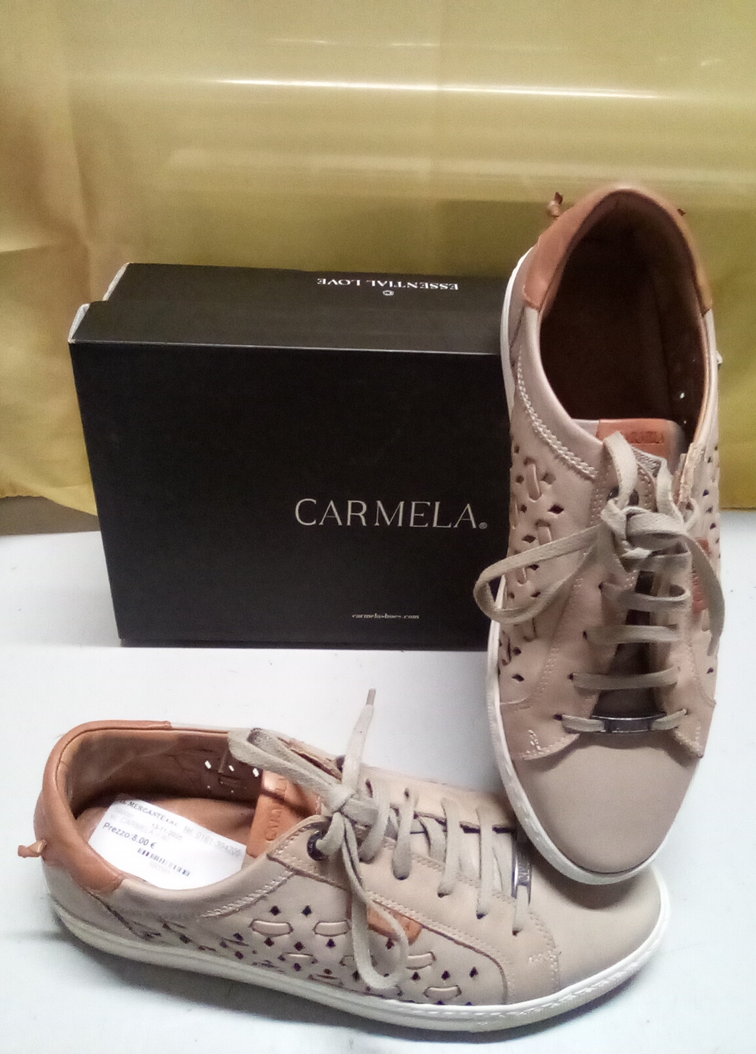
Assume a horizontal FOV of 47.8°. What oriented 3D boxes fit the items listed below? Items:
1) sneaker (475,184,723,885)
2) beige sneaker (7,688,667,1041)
[{"bbox_3d":[0.097,0.000,0.344,0.101,0.284,0.096,-3,-9,-3],"label":"sneaker"},{"bbox_3d":[-0.012,0.135,0.360,0.283,0.096,0.101,6,35,4],"label":"beige sneaker"}]

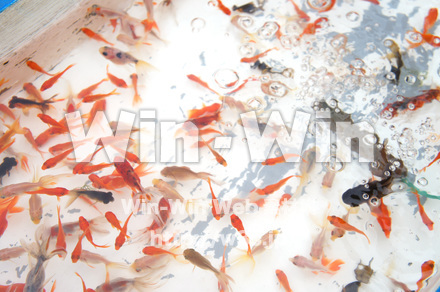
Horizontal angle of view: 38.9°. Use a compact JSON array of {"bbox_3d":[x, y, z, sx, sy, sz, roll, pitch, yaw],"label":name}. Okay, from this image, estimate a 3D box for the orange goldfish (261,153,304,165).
[{"bbox_3d":[0.074,0.017,0.723,0.051,0.013,0.011,-6,60,-4],"label":"orange goldfish"}]

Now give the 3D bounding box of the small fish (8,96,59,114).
[{"bbox_3d":[-0.251,-0.056,0.834,0.063,0.018,0.018,3,63,1],"label":"small fish"}]

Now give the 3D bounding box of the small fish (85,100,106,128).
[{"bbox_3d":[-0.157,-0.041,0.780,0.013,0.015,0.045,23,63,12],"label":"small fish"}]

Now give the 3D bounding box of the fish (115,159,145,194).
[{"bbox_3d":[-0.112,0.039,0.775,0.016,0.022,0.073,-33,63,-19],"label":"fish"}]

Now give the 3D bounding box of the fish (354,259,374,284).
[{"bbox_3d":[0.169,0.146,0.726,0.023,0.018,0.031,-2,63,-1],"label":"fish"}]

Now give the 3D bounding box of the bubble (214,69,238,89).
[{"bbox_3d":[0.007,-0.079,0.721,0.027,0.014,0.027,0,60,7],"label":"bubble"}]

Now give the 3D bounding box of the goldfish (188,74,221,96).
[{"bbox_3d":[-0.019,-0.071,0.741,0.054,0.012,0.010,34,69,23],"label":"goldfish"}]

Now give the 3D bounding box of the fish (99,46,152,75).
[{"bbox_3d":[-0.118,-0.107,0.779,0.081,0.021,0.018,22,65,18],"label":"fish"}]

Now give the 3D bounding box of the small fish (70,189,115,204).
[{"bbox_3d":[-0.161,0.064,0.779,0.056,0.018,0.016,1,63,1],"label":"small fish"}]

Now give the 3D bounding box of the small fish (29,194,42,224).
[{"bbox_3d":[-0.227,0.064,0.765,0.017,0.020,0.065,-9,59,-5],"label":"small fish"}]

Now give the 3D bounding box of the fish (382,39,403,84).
[{"bbox_3d":[0.237,-0.117,0.864,0.016,0.021,0.070,1,59,0],"label":"fish"}]

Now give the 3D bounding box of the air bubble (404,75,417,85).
[{"bbox_3d":[0.254,-0.088,0.829,0.015,0.011,0.015,0,59,0],"label":"air bubble"}]

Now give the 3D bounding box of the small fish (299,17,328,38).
[{"bbox_3d":[0.135,-0.170,0.897,0.052,0.015,0.013,-33,68,-15],"label":"small fish"}]

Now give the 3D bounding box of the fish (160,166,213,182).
[{"bbox_3d":[-0.036,0.032,0.689,0.059,0.021,0.014,4,61,9],"label":"fish"}]

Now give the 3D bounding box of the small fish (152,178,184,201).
[{"bbox_3d":[-0.063,0.058,0.786,0.058,0.022,0.016,33,63,20],"label":"small fish"}]

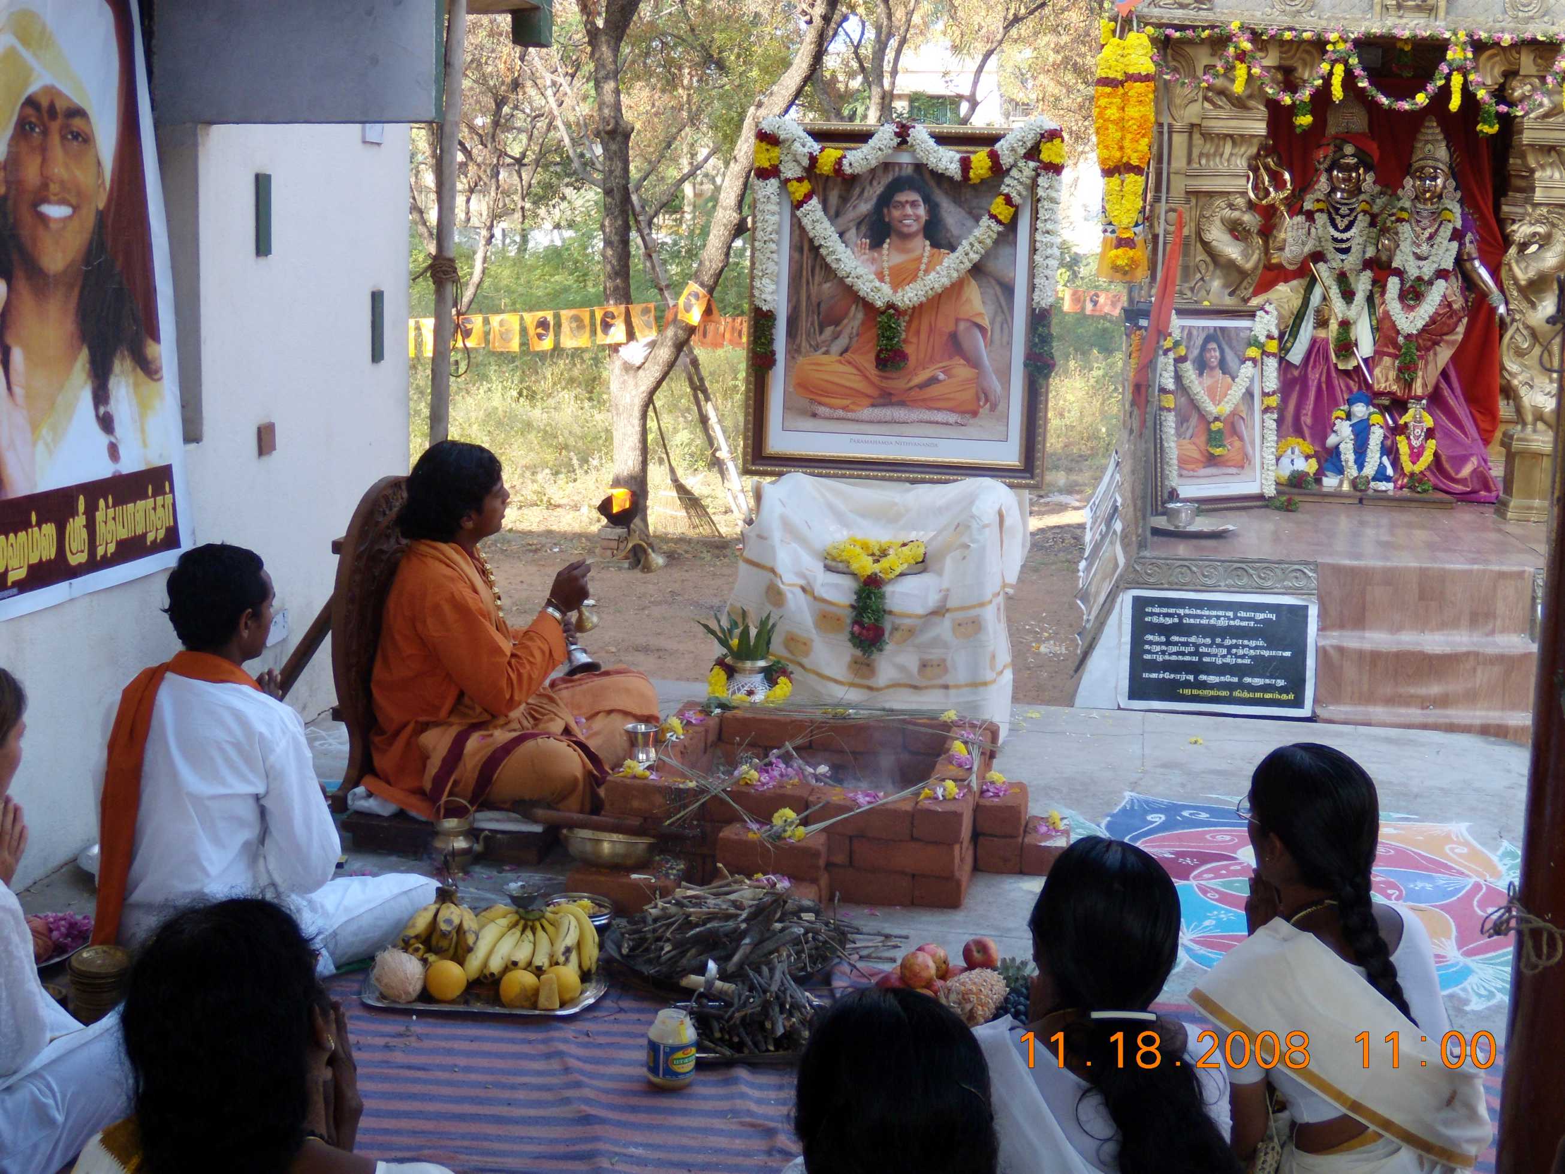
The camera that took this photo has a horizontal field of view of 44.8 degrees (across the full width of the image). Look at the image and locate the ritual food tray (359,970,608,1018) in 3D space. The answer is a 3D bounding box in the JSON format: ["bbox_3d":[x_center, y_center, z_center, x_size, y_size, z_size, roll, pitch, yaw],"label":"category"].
[{"bbox_3d":[-0.537,0.707,3.452,0.440,0.040,0.300,3,10,7],"label":"ritual food tray"}]

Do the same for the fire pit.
[{"bbox_3d":[0.143,0.490,4.253,0.990,0.216,0.940,3,10,11],"label":"fire pit"}]

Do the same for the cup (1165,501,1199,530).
[{"bbox_3d":[1.325,-0.237,6.302,0.112,0.083,0.112,1,10,0],"label":"cup"}]

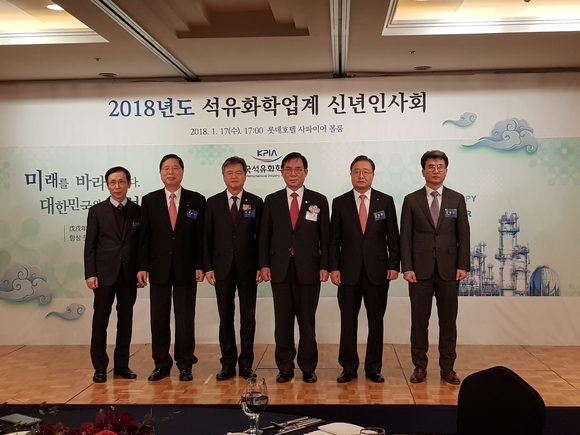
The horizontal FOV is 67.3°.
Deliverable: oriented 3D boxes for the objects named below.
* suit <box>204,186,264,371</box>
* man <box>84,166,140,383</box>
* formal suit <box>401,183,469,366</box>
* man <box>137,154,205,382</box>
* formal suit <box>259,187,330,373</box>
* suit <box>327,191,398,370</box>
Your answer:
[{"bbox_3d":[-0.442,0.487,3.473,0.466,1.433,0.290,-1,3,-6],"label":"suit"},{"bbox_3d":[-1.385,0.426,3.450,0.488,1.647,0.330,-2,3,-27],"label":"man"},{"bbox_3d":[1.120,0.462,3.361,0.531,1.406,0.290,0,3,14],"label":"formal suit"},{"bbox_3d":[-0.935,0.376,3.427,0.526,1.737,0.330,-1,3,-12],"label":"man"},{"bbox_3d":[0.039,0.479,3.410,0.523,1.438,0.290,-1,3,0],"label":"formal suit"},{"bbox_3d":[0.584,0.486,3.393,0.521,1.427,0.290,0,3,7],"label":"suit"}]

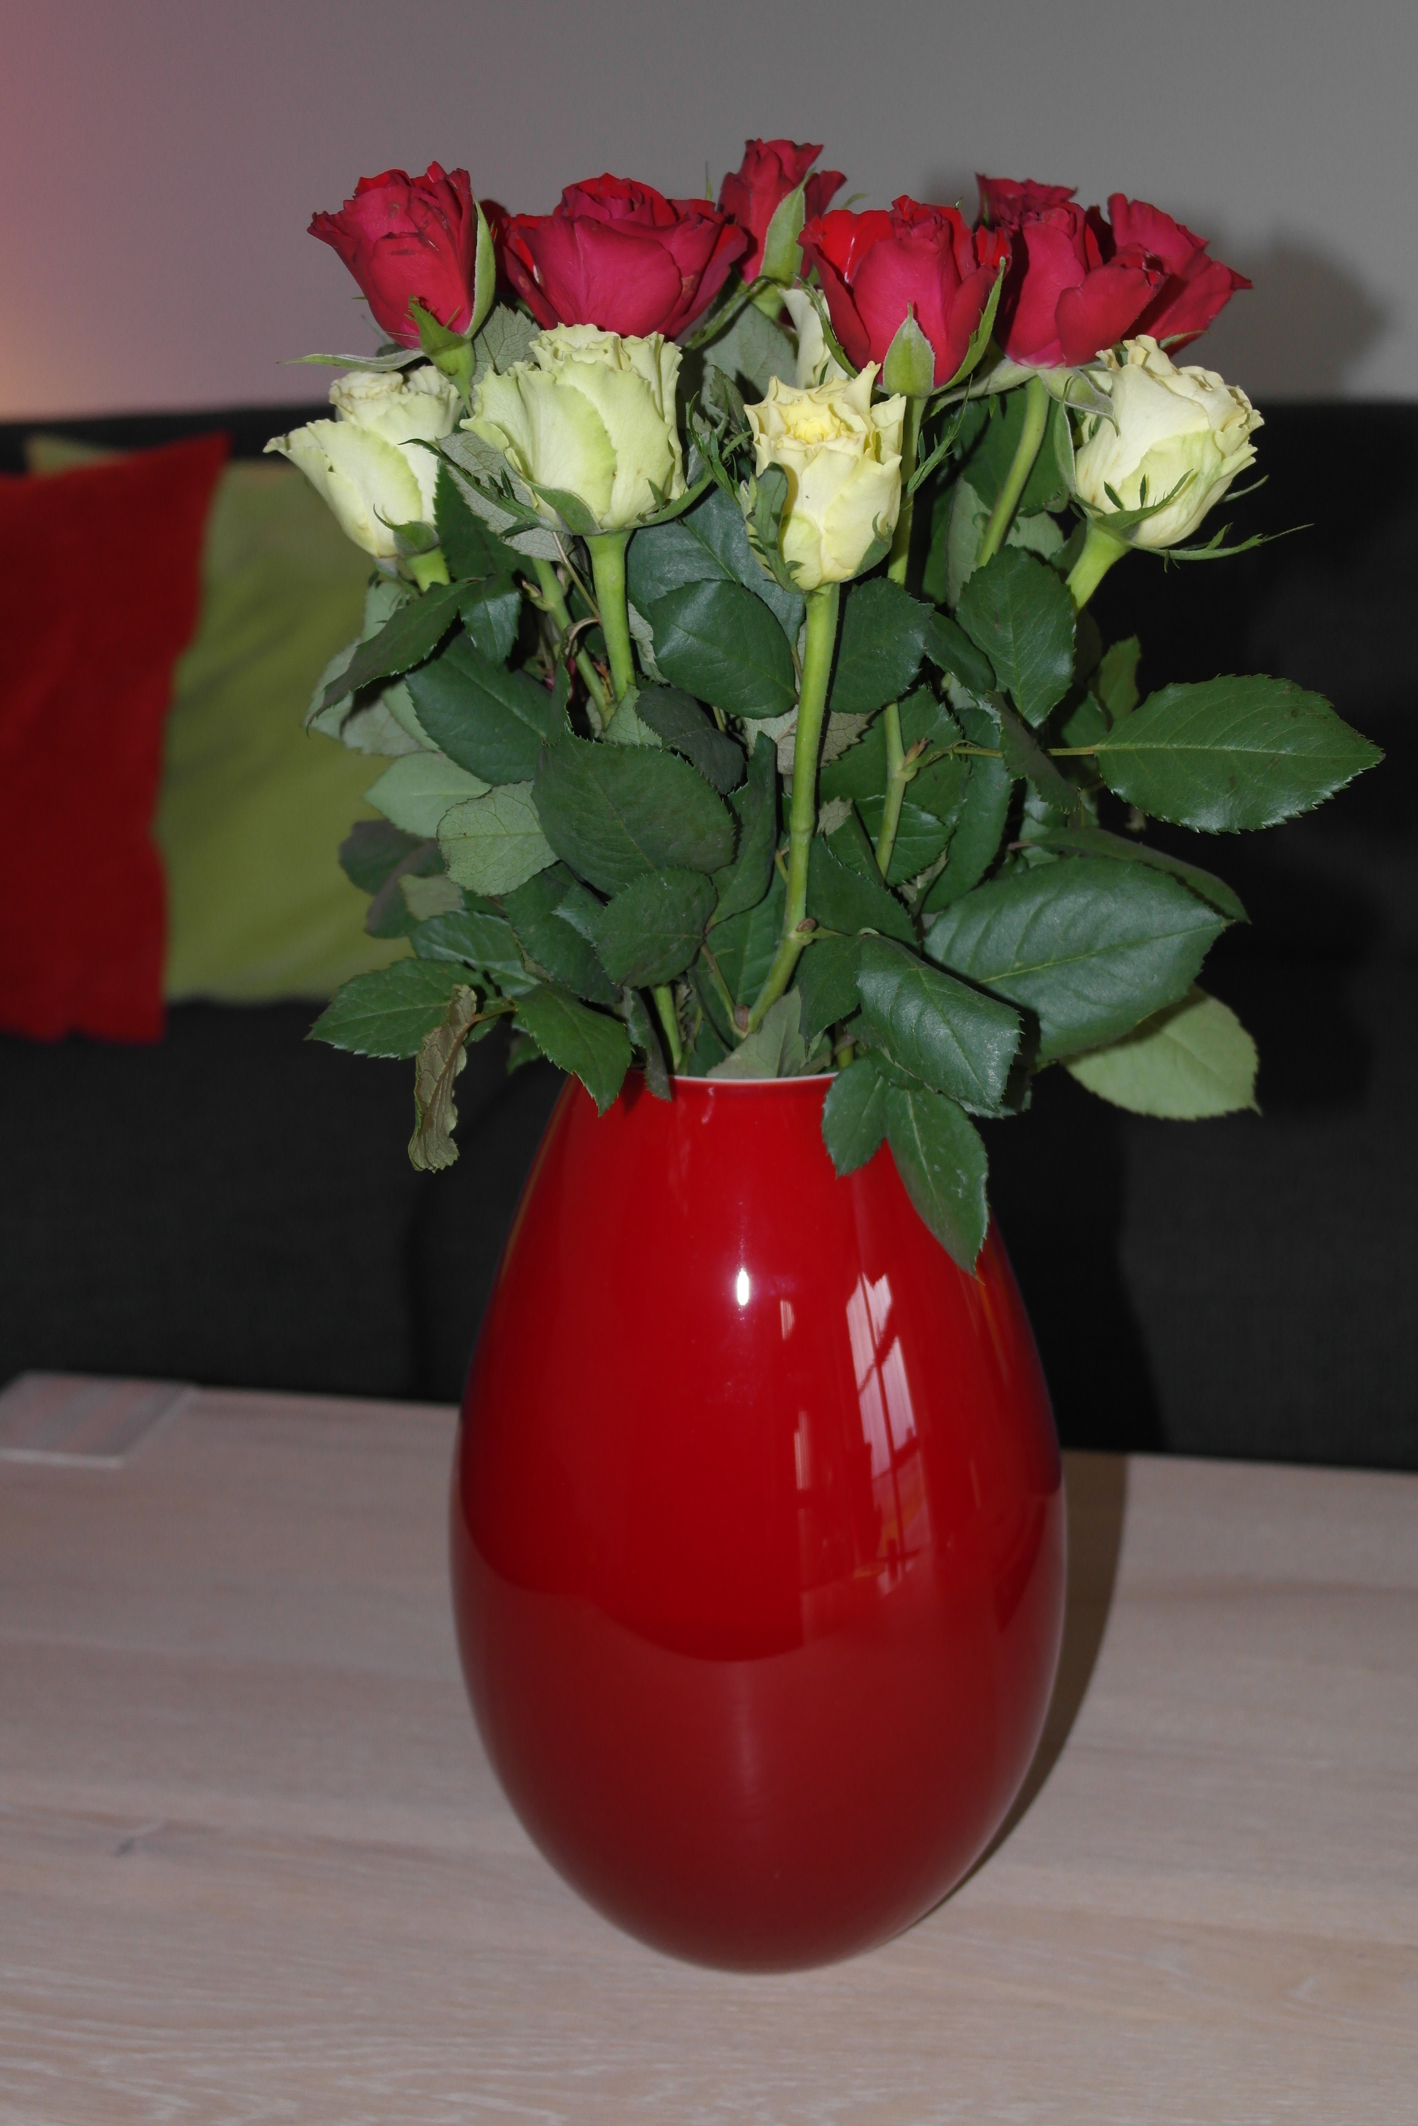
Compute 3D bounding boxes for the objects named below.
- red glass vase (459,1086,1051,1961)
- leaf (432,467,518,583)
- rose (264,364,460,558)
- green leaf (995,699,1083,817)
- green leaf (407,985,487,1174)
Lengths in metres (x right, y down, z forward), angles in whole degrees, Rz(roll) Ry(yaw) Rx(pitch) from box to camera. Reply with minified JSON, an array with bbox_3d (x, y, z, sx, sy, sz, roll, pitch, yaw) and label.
[{"bbox_3d":[0.014,0.126,0.829,0.176,0.265,0.176,-1,13,0],"label":"red glass vase"},{"bbox_3d":[-0.059,-0.142,0.765,0.026,0.035,0.009,-13,-9,12],"label":"leaf"},{"bbox_3d":[-0.091,-0.159,0.765,0.050,0.050,0.047,-20,9,4],"label":"rose"},{"bbox_3d":[0.087,-0.080,0.760,0.012,0.040,0.018,-43,-10,34],"label":"green leaf"},{"bbox_3d":[-0.069,0.004,0.750,0.015,0.049,0.015,12,-6,1],"label":"green leaf"}]

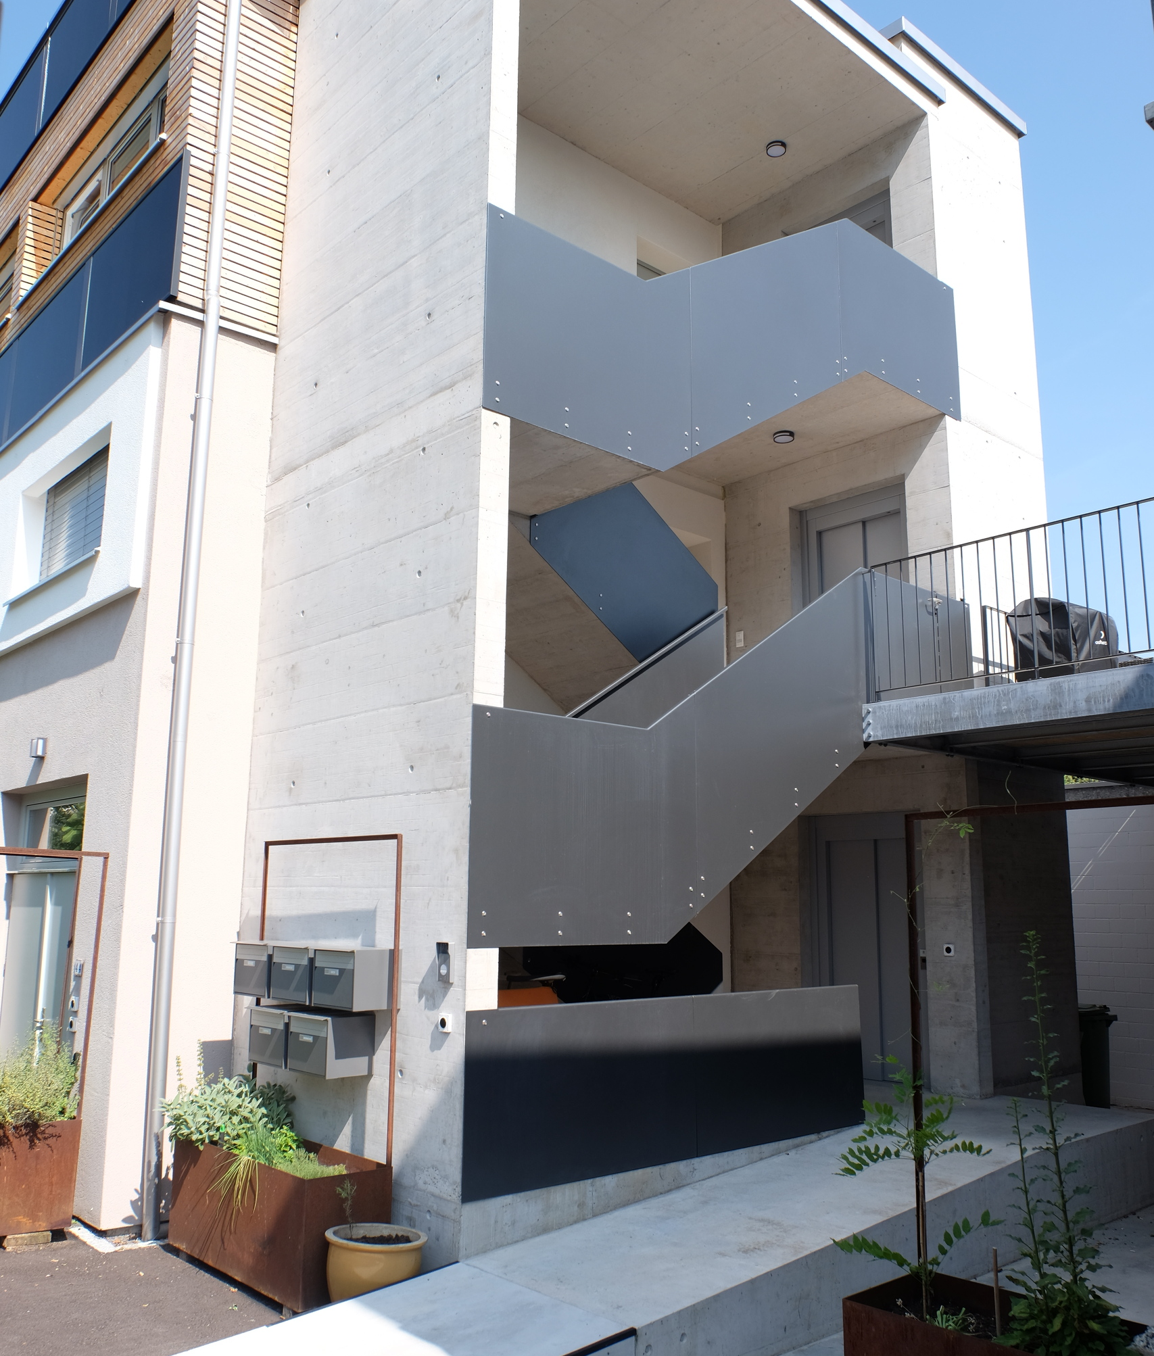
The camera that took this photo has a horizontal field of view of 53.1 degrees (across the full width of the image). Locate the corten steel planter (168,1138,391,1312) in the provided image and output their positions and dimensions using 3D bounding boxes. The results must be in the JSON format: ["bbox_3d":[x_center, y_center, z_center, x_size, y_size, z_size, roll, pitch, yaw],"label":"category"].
[{"bbox_3d":[-1.643,2.863,6.263,0.500,0.580,1.530,9,-13,-41],"label":"corten steel planter"}]

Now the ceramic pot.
[{"bbox_3d":[-0.952,2.851,5.442,0.480,0.410,0.480,0,-10,0],"label":"ceramic pot"}]

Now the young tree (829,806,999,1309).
[{"bbox_3d":[1.247,1.393,4.263,0.620,1.800,0.540,-2,-11,16],"label":"young tree"}]

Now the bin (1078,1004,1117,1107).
[{"bbox_3d":[5.008,3.702,11.366,0.500,1.000,0.570,9,-13,-41],"label":"bin"}]

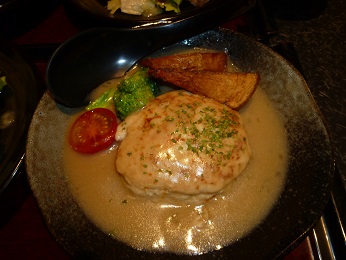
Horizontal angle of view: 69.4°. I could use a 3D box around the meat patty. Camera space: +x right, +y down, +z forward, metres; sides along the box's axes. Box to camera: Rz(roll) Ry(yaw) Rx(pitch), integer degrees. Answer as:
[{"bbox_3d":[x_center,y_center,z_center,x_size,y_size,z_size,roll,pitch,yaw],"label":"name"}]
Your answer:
[{"bbox_3d":[0.007,0.009,0.197,0.105,0.033,0.094,0,60,1],"label":"meat patty"}]

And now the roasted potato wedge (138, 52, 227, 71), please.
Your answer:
[{"bbox_3d":[0.009,-0.058,0.236,0.083,0.026,0.027,2,60,2],"label":"roasted potato wedge"}]

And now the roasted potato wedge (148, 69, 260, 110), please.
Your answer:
[{"bbox_3d":[0.026,-0.039,0.223,0.094,0.028,0.030,10,61,7],"label":"roasted potato wedge"}]

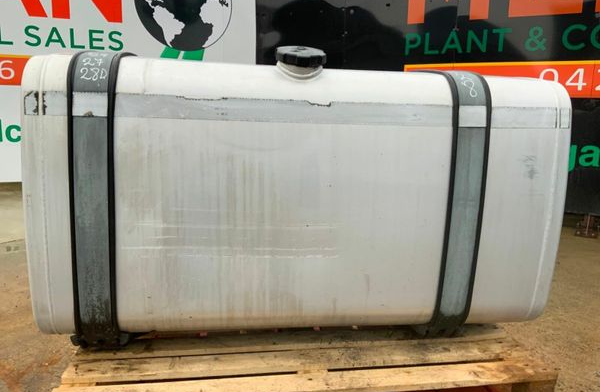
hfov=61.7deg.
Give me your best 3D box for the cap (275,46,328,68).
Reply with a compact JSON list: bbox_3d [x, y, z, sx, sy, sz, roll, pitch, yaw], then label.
[{"bbox_3d":[0.004,-0.338,1.220,0.119,0.026,0.119,5,28,-3],"label":"cap"}]

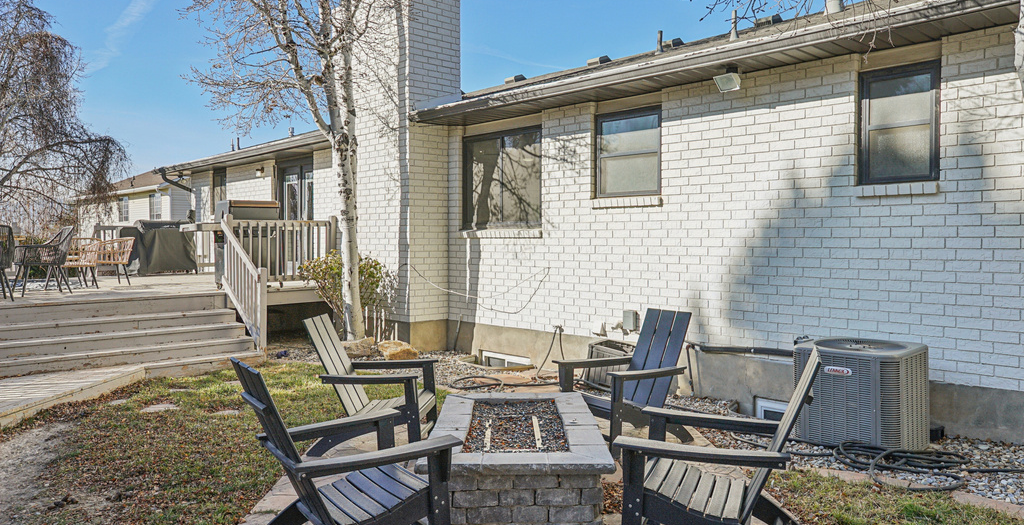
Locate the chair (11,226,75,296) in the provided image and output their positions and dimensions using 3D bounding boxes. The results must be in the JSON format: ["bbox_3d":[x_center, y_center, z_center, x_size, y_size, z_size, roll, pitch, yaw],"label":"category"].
[{"bbox_3d":[-6.304,-0.021,9.550,0.580,0.890,0.620,2,2,44],"label":"chair"}]

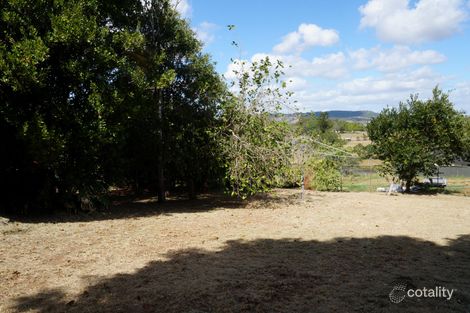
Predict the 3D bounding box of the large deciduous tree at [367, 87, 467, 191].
[{"bbox_3d":[8.200,-0.800,16.000,4.300,4.800,4.100,0,6,0],"label":"large deciduous tree"}]

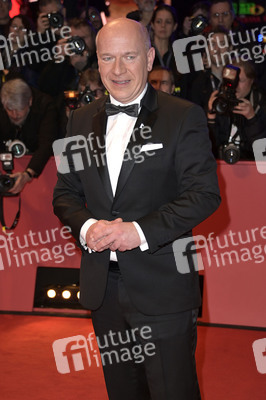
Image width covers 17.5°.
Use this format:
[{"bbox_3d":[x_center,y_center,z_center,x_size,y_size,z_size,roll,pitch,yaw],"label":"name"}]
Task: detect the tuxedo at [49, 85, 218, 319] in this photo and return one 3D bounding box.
[{"bbox_3d":[0.010,0.006,2.744,0.560,0.740,0.390,4,10,24],"label":"tuxedo"}]

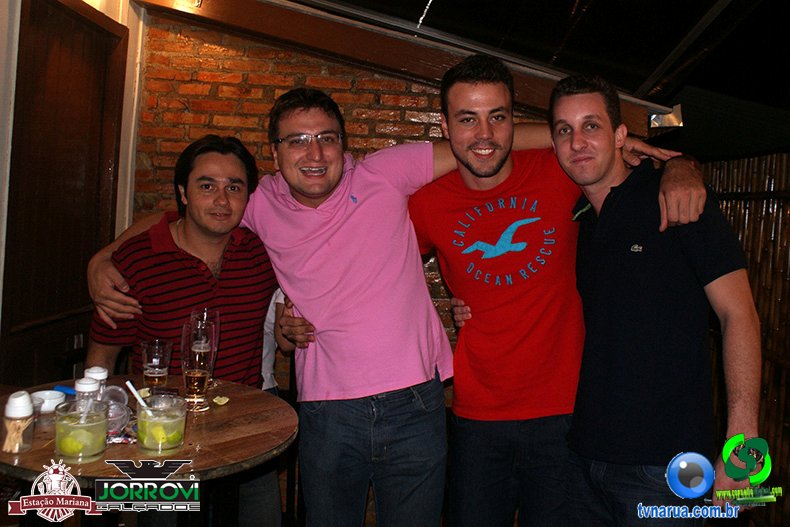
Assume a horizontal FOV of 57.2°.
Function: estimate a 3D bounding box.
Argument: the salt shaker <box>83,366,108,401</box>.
[{"bbox_3d":[-0.577,0.245,1.400,0.046,0.088,0.046,5,3,0],"label":"salt shaker"}]

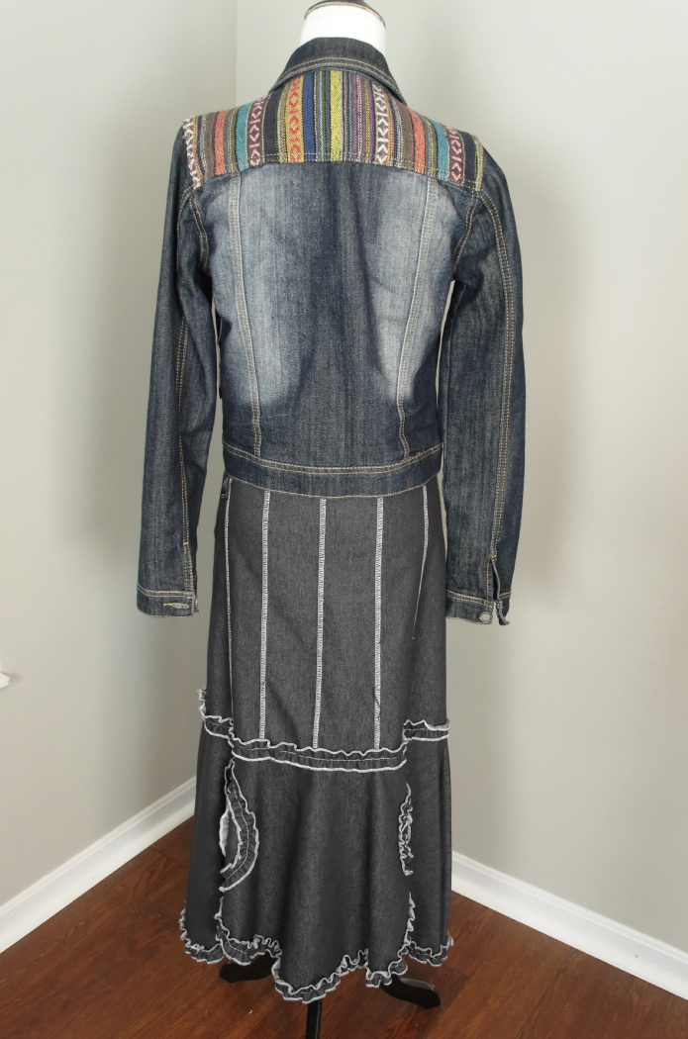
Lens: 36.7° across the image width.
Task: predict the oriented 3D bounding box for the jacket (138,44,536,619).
[{"bbox_3d":[-0.021,-0.212,1.379,0.520,0.770,0.300,4,20,4],"label":"jacket"}]

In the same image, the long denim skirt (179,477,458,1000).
[{"bbox_3d":[-0.042,0.290,1.525,0.440,0.850,0.360,4,20,4],"label":"long denim skirt"}]

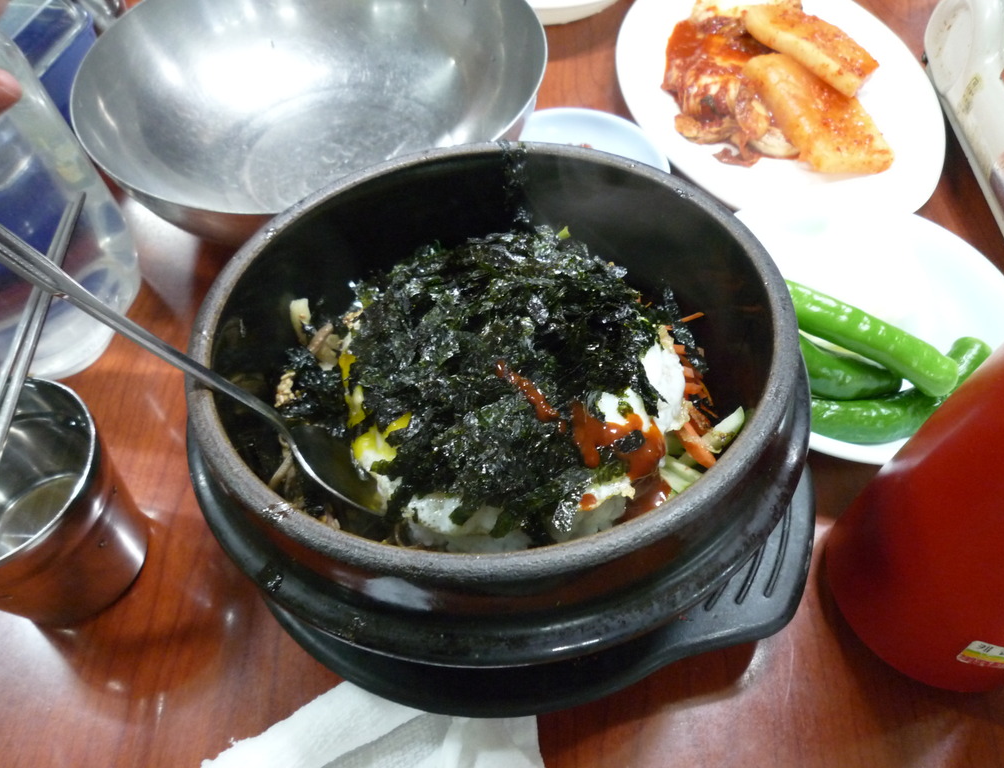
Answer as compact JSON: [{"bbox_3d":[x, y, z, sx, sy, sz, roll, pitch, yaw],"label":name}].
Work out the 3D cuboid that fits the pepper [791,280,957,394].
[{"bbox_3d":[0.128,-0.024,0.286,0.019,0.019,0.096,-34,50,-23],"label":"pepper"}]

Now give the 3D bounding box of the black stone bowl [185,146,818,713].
[{"bbox_3d":[-0.002,0.004,0.243,0.188,0.083,0.188,-2,49,3],"label":"black stone bowl"}]

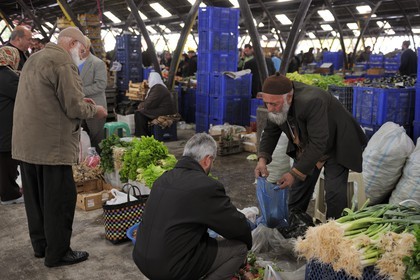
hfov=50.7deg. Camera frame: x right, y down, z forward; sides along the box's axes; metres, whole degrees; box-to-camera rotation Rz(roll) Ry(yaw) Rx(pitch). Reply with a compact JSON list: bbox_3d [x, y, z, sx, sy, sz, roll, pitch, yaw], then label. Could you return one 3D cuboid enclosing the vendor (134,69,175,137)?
[{"bbox_3d":[-0.924,-0.592,7.477,0.670,1.150,0.480,3,11,14],"label":"vendor"}]

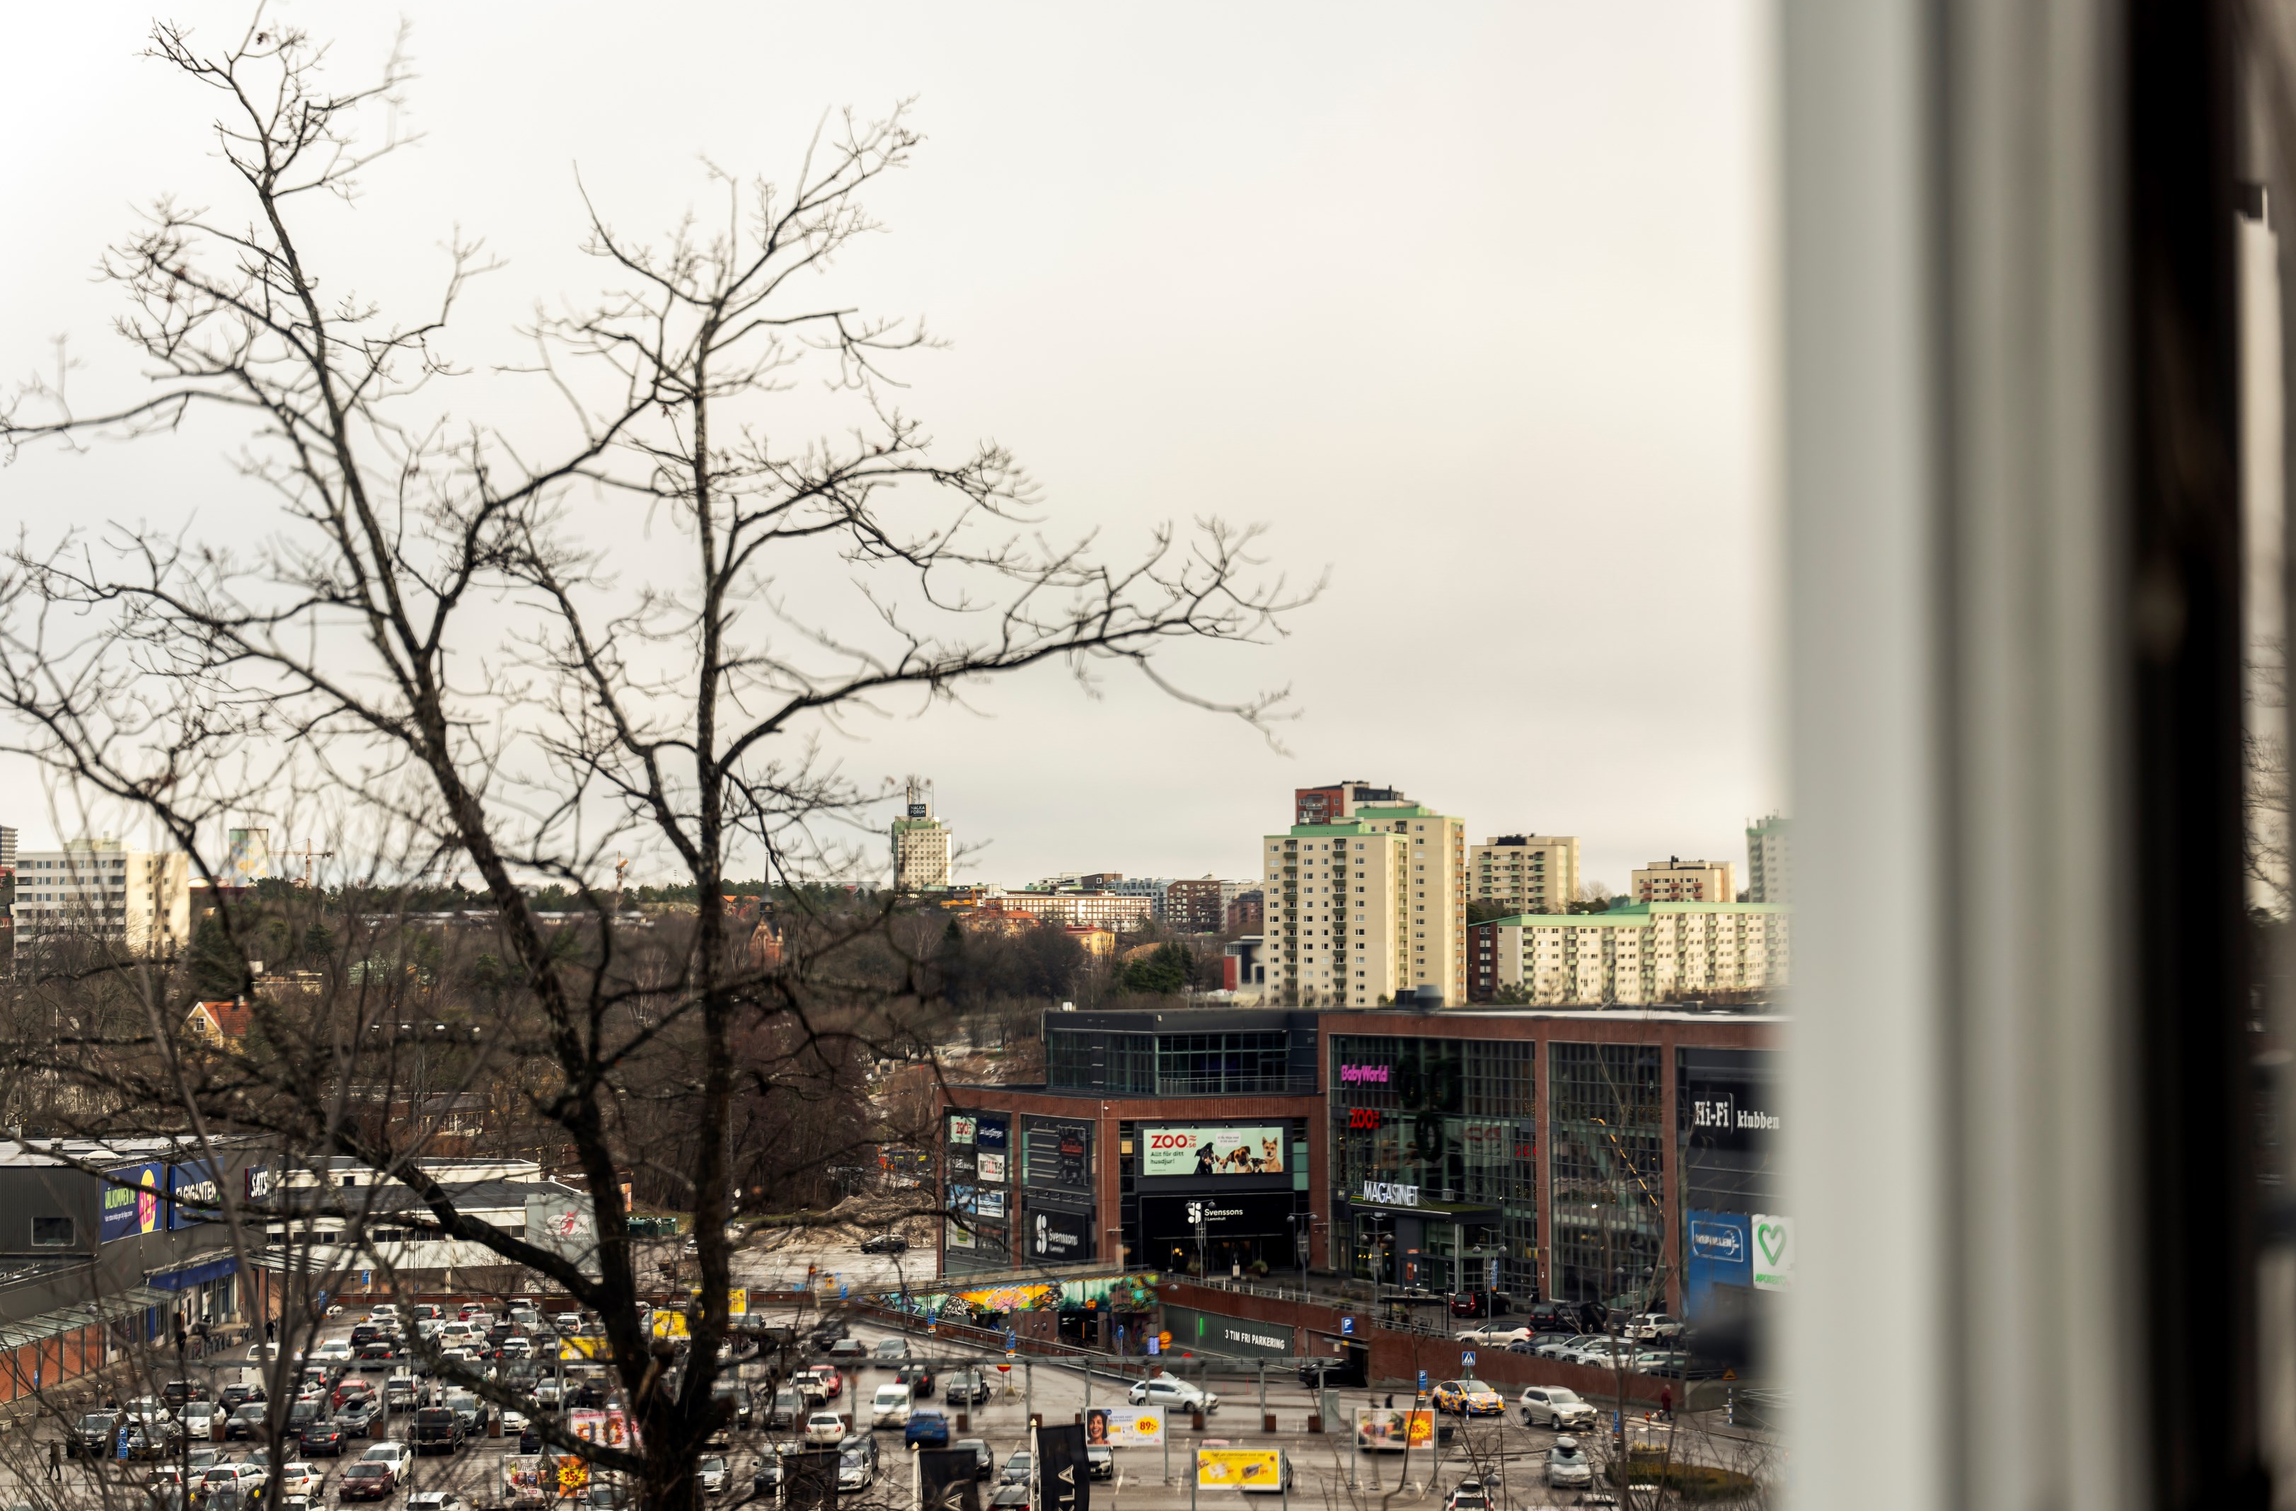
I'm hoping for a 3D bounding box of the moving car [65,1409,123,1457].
[{"bbox_3d":[-48.510,31.350,205.950,1.880,1.720,4.600,0,-3,-3],"label":"moving car"}]

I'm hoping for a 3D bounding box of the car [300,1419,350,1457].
[{"bbox_3d":[-40.050,33.230,217.800,1.790,1.460,4.550,0,-2,-2],"label":"car"}]

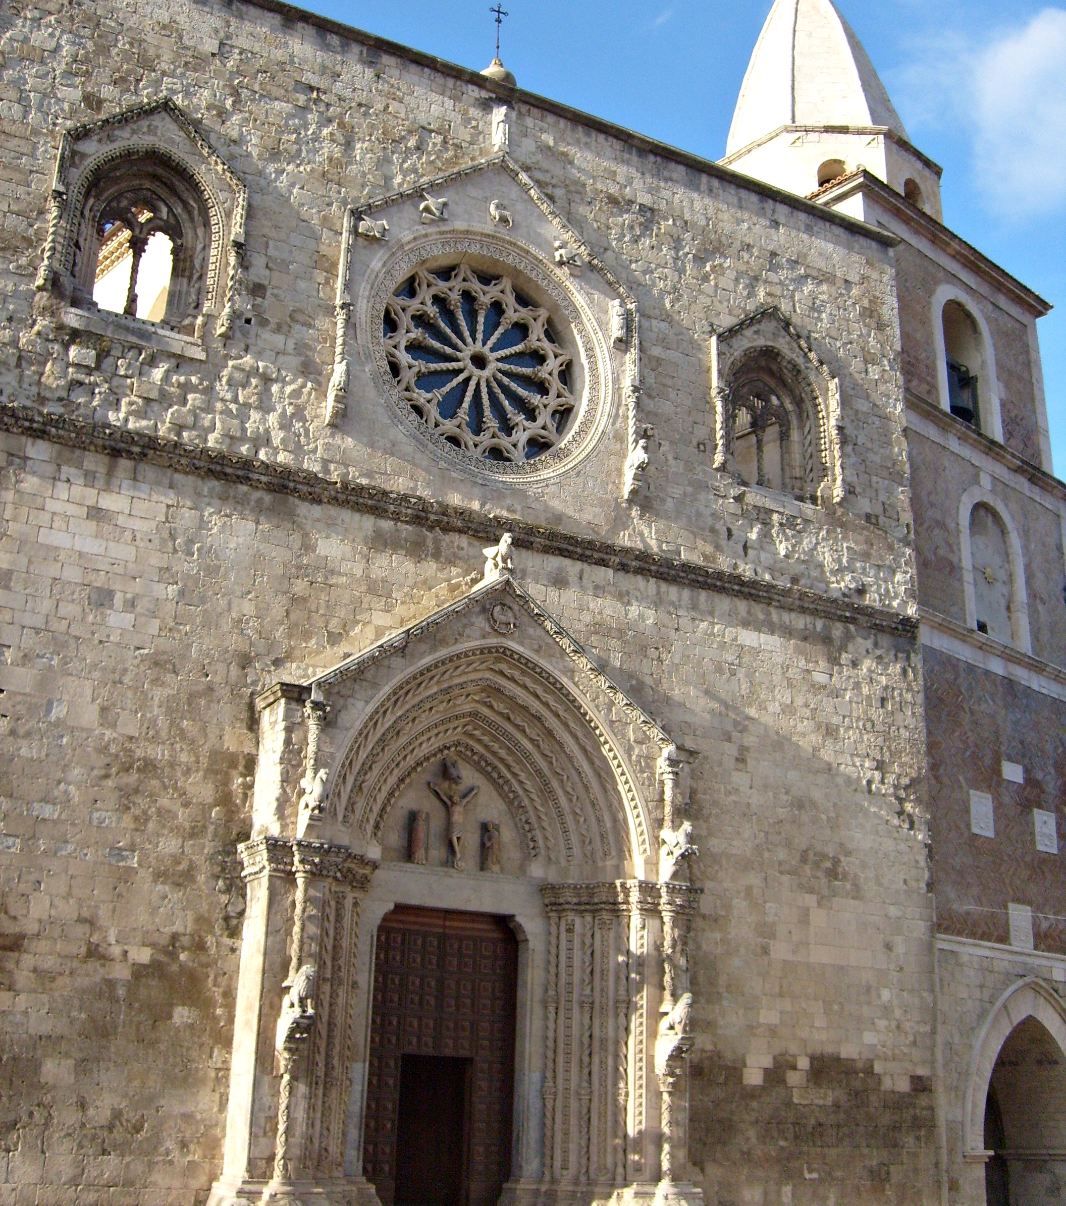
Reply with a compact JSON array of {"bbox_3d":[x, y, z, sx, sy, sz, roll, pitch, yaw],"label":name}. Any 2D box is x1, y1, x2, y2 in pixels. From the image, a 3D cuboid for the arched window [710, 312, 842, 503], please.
[{"bbox_3d":[4.482,-3.875,26.806,2.950,3.750,0.500,11,-21,-26],"label":"arched window"}]

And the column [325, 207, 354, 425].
[{"bbox_3d":[-2.854,-4.458,21.861,0.251,3.664,0.409,12,-21,-26],"label":"column"}]

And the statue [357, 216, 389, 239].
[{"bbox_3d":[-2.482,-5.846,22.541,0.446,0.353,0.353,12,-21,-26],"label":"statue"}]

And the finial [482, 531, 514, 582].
[{"bbox_3d":[-0.475,-0.614,21.144,0.372,0.688,0.800,12,-21,-26],"label":"finial"}]

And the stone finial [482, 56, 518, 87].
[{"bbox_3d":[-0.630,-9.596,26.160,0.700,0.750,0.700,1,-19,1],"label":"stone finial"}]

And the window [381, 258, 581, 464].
[{"bbox_3d":[-0.911,-4.107,24.300,3.700,3.700,0.350,11,-21,-26],"label":"window"}]

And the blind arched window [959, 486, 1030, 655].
[{"bbox_3d":[9.813,-0.866,30.954,2.650,3.500,0.350,18,-25,-40],"label":"blind arched window"}]

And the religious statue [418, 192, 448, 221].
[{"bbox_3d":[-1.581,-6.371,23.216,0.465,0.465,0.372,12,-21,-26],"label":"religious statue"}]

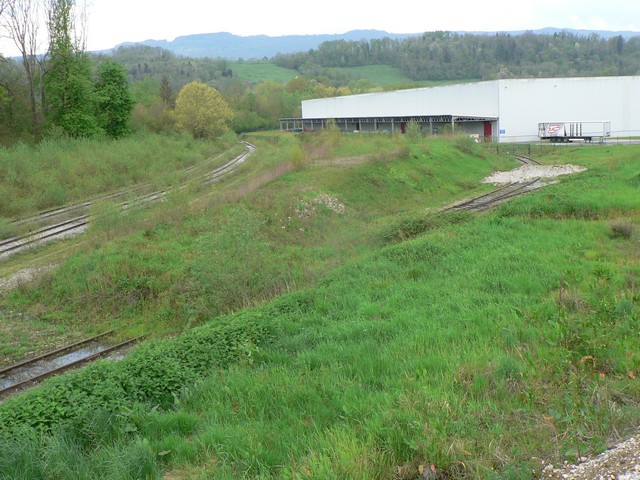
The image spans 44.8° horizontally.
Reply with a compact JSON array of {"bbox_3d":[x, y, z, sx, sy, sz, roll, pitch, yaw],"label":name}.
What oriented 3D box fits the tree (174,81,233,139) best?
[{"bbox_3d":[-32.707,-36.357,218.000,16.283,16.845,16.283,-2,9,0],"label":"tree"}]

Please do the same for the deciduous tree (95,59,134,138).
[{"bbox_3d":[-47.637,-32.453,180.000,9.272,19.240,9.272,-2,9,0],"label":"deciduous tree"}]

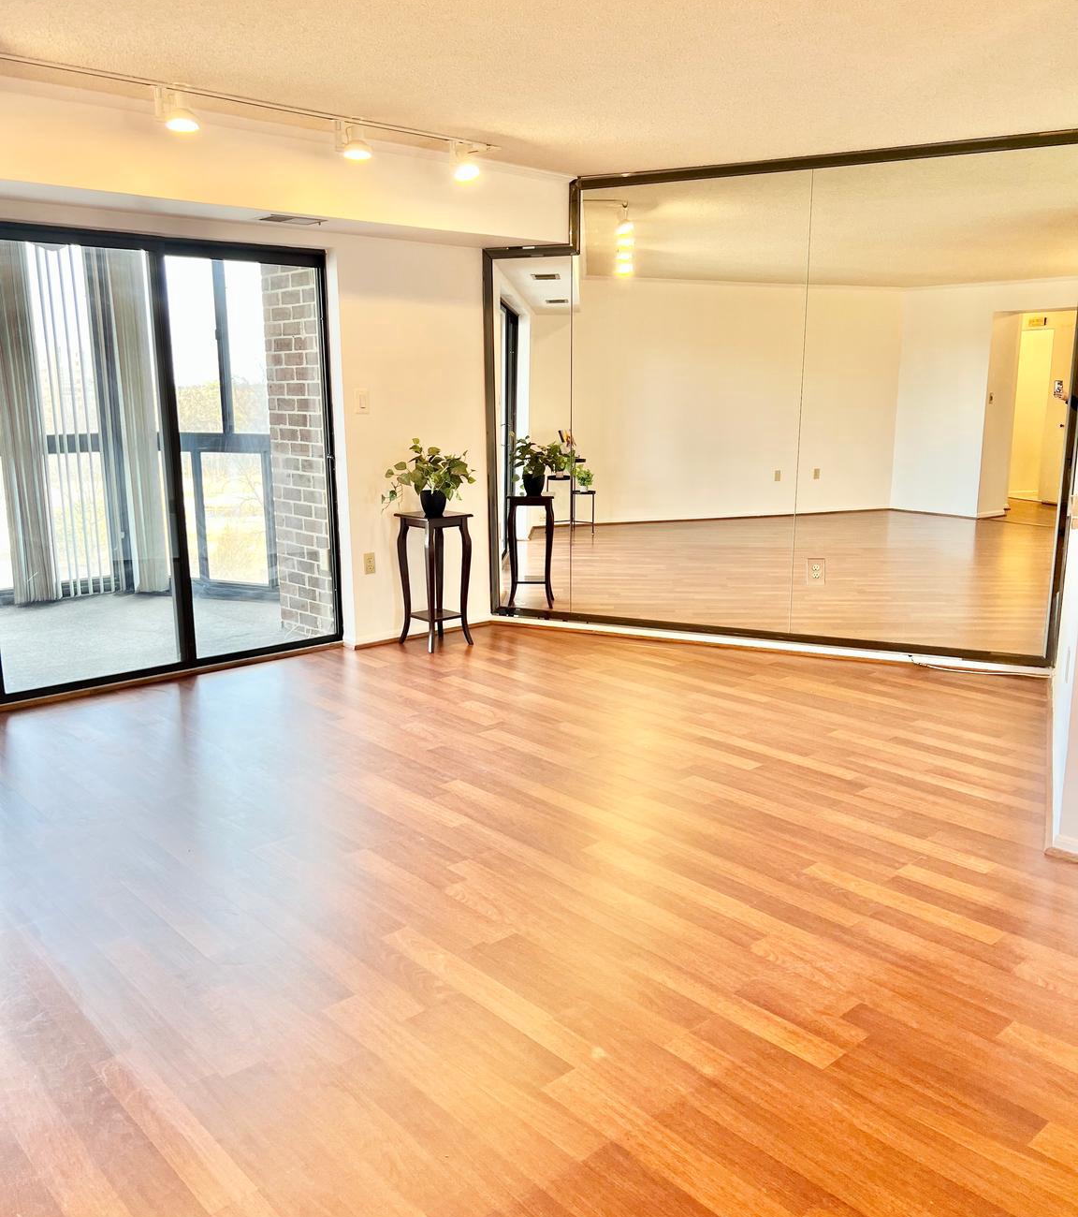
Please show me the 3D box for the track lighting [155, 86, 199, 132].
[{"bbox_3d":[-1.290,-1.778,3.846,0.160,0.135,0.118,-12,16,-43],"label":"track lighting"}]

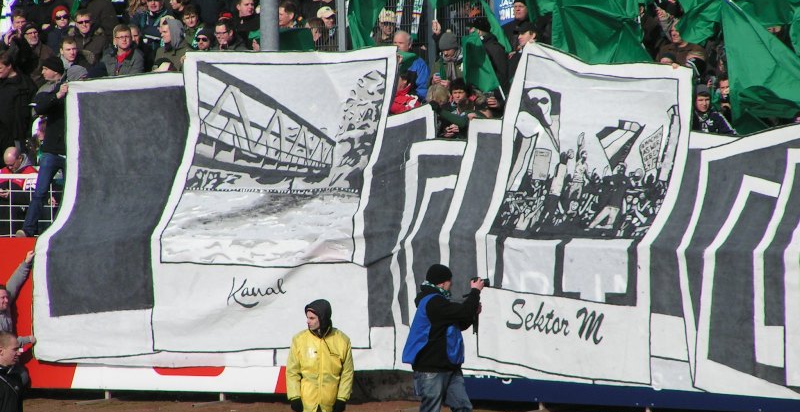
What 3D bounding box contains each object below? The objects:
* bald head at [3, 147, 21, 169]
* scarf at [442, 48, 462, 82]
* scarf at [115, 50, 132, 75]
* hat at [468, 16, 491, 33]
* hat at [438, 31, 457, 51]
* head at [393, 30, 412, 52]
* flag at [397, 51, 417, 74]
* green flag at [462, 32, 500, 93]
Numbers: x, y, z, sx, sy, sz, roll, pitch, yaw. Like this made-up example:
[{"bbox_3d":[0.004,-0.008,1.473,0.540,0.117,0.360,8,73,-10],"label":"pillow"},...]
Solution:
[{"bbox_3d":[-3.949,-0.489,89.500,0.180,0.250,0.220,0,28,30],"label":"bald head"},{"bbox_3d":[0.508,-1.392,86.700,0.220,0.310,0.170,0,6,12],"label":"scarf"},{"bbox_3d":[-2.875,-1.502,91.300,0.190,0.275,0.140,0,3,-7],"label":"scarf"},{"bbox_3d":[0.817,-1.863,90.300,0.250,0.155,0.190,-6,3,-6],"label":"hat"},{"bbox_3d":[0.498,-1.700,90.200,0.195,0.200,0.230,-1,11,12],"label":"hat"},{"bbox_3d":[0.028,-1.620,87.000,0.170,0.235,0.210,5,9,44],"label":"head"},{"bbox_3d":[0.059,-1.413,86.800,0.220,0.250,0.140,1,7,20],"label":"flag"},{"bbox_3d":[0.803,-1.413,86.500,0.380,0.610,0.170,0,6,12],"label":"green flag"}]

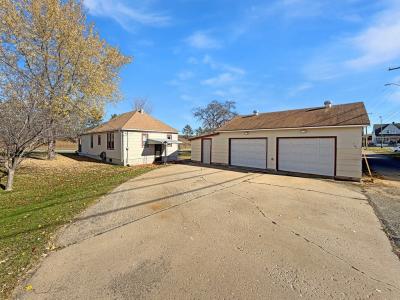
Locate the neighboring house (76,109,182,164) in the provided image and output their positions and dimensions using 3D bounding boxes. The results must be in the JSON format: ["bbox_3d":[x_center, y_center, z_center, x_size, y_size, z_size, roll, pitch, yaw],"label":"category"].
[{"bbox_3d":[-8.818,-1.611,19.283,13.200,5.250,6.400,3,4,41],"label":"neighboring house"}]

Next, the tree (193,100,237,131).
[{"bbox_3d":[3.231,-5.422,36.301,9.700,11.200,9.700,0,3,0],"label":"tree"}]

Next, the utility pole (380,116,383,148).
[{"bbox_3d":[53.581,-5.141,47.752,0.450,9.400,0.450,0,3,0],"label":"utility pole"}]

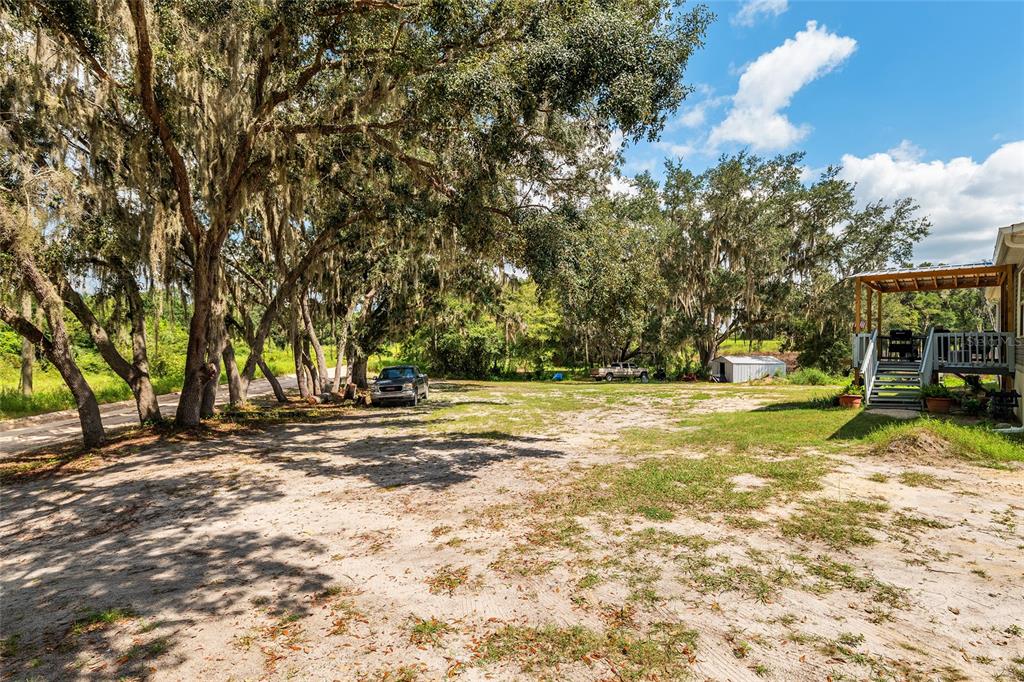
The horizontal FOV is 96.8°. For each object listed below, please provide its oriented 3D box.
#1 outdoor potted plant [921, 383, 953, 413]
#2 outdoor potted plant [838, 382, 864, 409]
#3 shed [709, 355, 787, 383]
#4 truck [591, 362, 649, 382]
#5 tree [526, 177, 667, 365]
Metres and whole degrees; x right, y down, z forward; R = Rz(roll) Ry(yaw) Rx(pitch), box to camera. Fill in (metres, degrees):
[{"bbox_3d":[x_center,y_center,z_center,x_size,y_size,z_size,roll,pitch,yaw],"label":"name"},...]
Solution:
[{"bbox_3d":[11.299,1.529,12.100,0.600,0.800,0.600,0,0,43],"label":"outdoor potted plant"},{"bbox_3d":[9.628,1.546,12.900,0.570,0.700,0.570,0,0,43],"label":"outdoor potted plant"},{"bbox_3d":[21.400,2.480,41.600,4.550,2.240,4.500,0,0,0],"label":"shed"},{"bbox_3d":[10.850,3.070,45.500,5.600,1.840,1.930,0,0,-15],"label":"truck"},{"bbox_3d":[8.500,-6.100,46.500,13.800,20.000,13.300,0,0,0],"label":"tree"}]

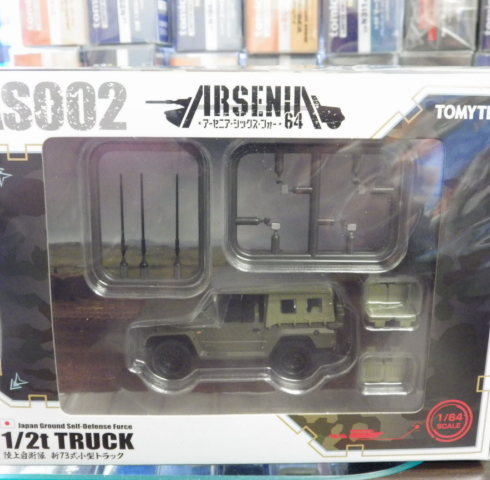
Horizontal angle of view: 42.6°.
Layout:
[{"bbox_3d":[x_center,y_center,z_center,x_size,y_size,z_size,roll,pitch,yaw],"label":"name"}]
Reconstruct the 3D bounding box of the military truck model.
[{"bbox_3d":[-0.001,0.026,0.207,0.065,0.030,0.028,0,14,-2],"label":"military truck model"}]

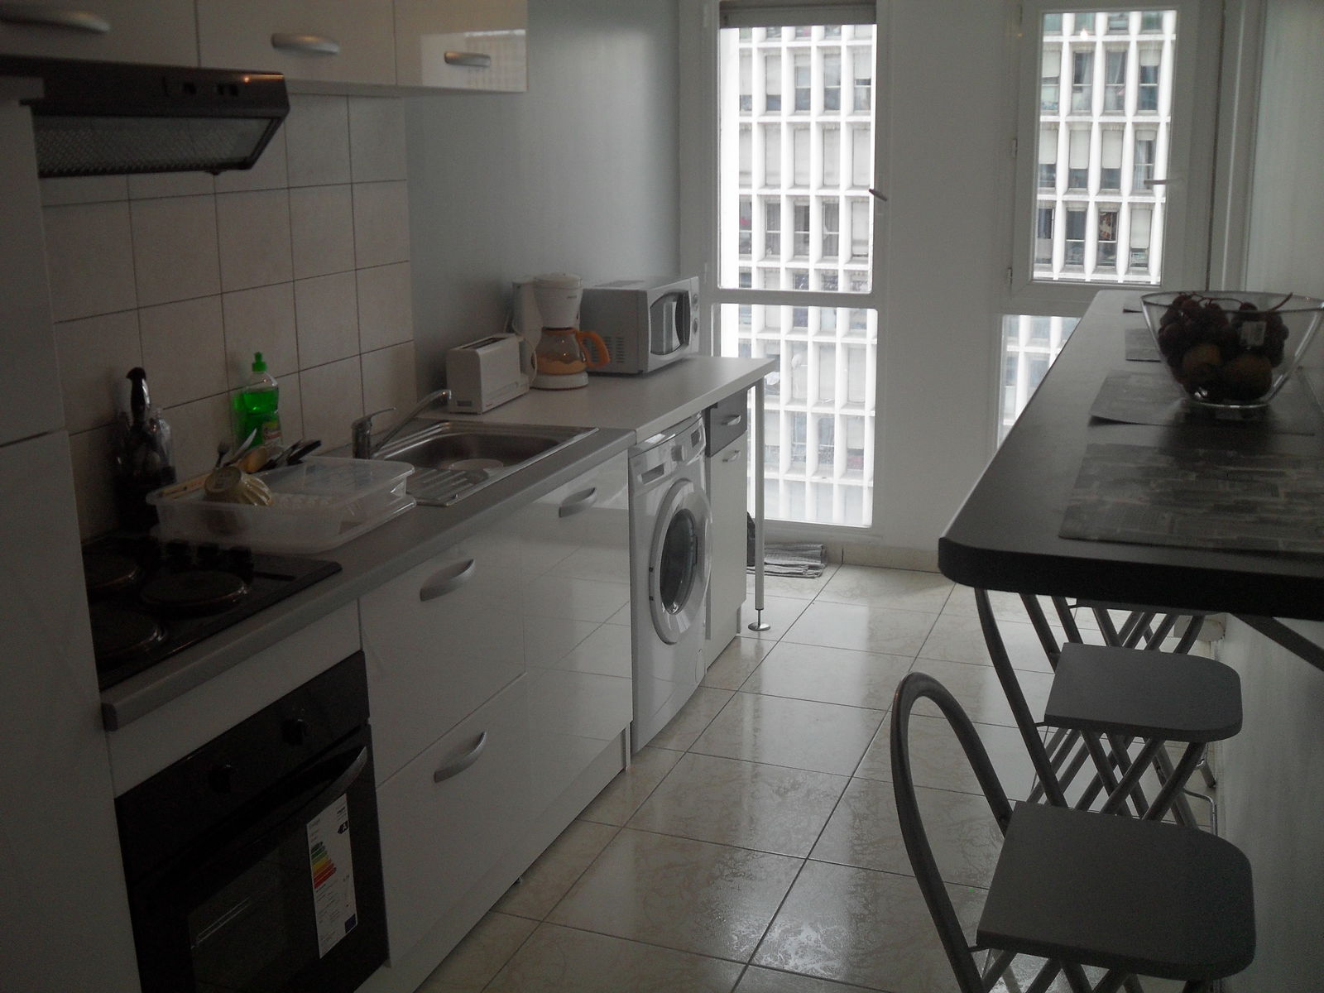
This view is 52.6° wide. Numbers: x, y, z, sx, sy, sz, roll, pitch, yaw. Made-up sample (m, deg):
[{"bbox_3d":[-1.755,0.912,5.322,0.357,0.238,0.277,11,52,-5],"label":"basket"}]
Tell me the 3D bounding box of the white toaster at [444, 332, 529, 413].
[{"bbox_3d":[-0.483,-0.350,3.751,0.110,0.171,0.350,4,15,16],"label":"white toaster"}]

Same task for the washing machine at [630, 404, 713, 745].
[{"bbox_3d":[-0.220,0.215,3.867,0.581,0.849,0.596,5,16,21],"label":"washing machine"}]

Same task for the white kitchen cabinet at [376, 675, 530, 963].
[{"bbox_3d":[-0.643,0.603,2.770,0.560,0.366,0.600,5,15,20],"label":"white kitchen cabinet"}]

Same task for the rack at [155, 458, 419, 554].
[{"bbox_3d":[-0.707,0.013,2.534,0.382,0.091,0.362,5,16,21],"label":"rack"}]

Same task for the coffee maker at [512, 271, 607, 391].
[{"bbox_3d":[-0.308,-0.500,4.003,0.250,0.329,0.175,10,18,35],"label":"coffee maker"}]

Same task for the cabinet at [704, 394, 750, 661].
[{"bbox_3d":[-0.037,0.104,4.300,0.560,0.879,0.400,5,15,20],"label":"cabinet"}]

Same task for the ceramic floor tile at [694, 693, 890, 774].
[{"bbox_3d":[0.366,0.668,3.793,0.450,0.010,0.444,5,16,21],"label":"ceramic floor tile"}]

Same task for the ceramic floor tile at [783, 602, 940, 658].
[{"bbox_3d":[0.691,0.454,4.598,0.450,0.010,0.444,5,16,21],"label":"ceramic floor tile"}]

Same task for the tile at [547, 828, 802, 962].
[{"bbox_3d":[0.041,0.882,2.988,0.450,0.010,0.444,5,16,21],"label":"tile"}]

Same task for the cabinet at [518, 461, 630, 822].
[{"bbox_3d":[-0.436,0.294,3.266,0.560,0.725,0.600,5,15,20],"label":"cabinet"}]

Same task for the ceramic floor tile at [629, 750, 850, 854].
[{"bbox_3d":[0.203,0.775,3.390,0.450,0.010,0.444,5,16,21],"label":"ceramic floor tile"}]

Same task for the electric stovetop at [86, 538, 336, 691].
[{"bbox_3d":[-0.882,0.163,2.108,0.510,0.045,0.580,5,15,20],"label":"electric stovetop"}]

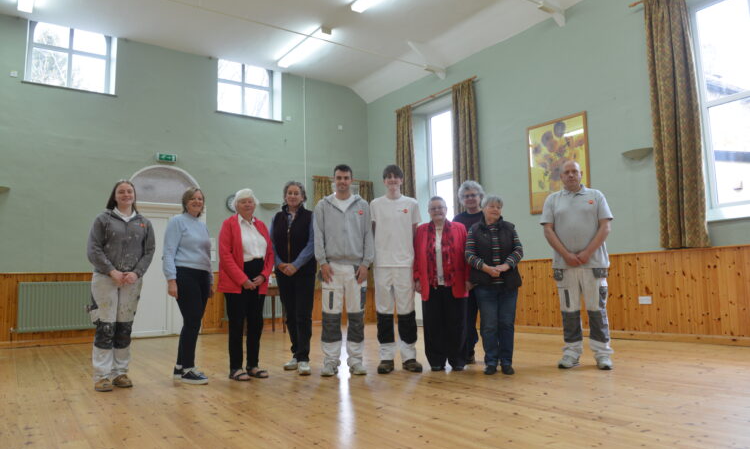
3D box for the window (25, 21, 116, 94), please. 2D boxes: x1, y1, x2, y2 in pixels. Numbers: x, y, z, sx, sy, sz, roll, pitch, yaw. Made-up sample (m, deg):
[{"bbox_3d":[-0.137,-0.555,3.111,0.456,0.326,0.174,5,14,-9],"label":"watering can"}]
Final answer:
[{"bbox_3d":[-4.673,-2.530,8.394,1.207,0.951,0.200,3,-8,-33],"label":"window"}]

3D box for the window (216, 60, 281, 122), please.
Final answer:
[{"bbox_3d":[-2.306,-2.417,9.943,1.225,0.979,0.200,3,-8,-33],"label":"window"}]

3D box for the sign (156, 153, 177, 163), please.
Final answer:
[{"bbox_3d":[-3.414,-1.092,8.887,0.309,0.133,0.070,3,-8,-33],"label":"sign"}]

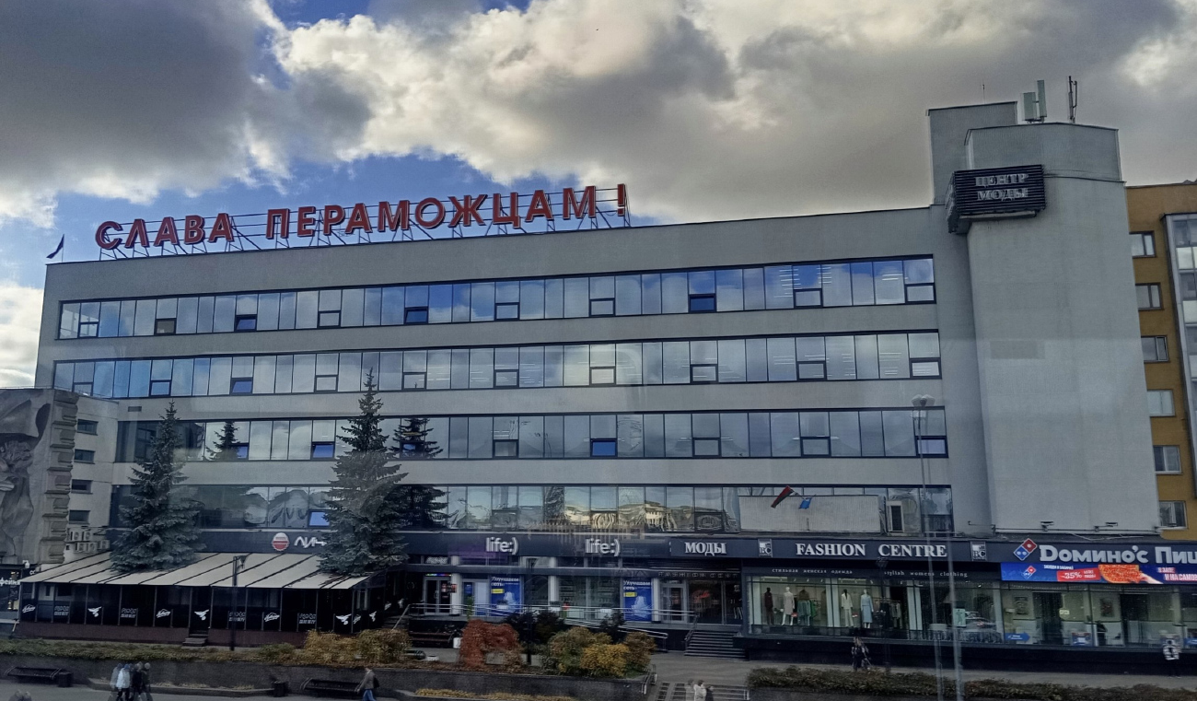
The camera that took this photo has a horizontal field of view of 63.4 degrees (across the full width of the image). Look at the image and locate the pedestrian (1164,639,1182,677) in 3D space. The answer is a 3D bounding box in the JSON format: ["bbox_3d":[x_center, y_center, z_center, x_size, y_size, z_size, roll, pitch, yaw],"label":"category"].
[{"bbox_3d":[25.575,13.685,43.215,0.600,1.690,0.520,-2,-10,13],"label":"pedestrian"}]

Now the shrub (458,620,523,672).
[{"bbox_3d":[-4.634,12.477,41.120,2.400,2.000,1.900,-2,-10,13],"label":"shrub"}]

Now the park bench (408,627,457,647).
[{"bbox_3d":[-8.316,14.468,48.761,2.500,0.950,0.700,-2,-10,13],"label":"park bench"}]

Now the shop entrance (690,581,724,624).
[{"bbox_3d":[5.997,13.982,53.866,1.770,2.298,0.300,-2,-10,13],"label":"shop entrance"}]

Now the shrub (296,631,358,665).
[{"bbox_3d":[-11.955,13.064,42.684,2.400,1.450,1.600,-2,-10,13],"label":"shrub"}]

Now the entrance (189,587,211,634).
[{"bbox_3d":[-20.295,13.232,49.362,1.250,2.370,0.200,-2,-10,13],"label":"entrance"}]

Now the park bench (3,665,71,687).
[{"bbox_3d":[-25.242,14.555,43.449,2.650,0.750,0.750,-2,-10,13],"label":"park bench"}]

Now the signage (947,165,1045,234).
[{"bbox_3d":[20.990,-7.931,51.409,4.210,2.309,3.500,-2,-10,13],"label":"signage"}]

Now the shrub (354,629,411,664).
[{"bbox_3d":[-10.025,13.715,45.269,2.450,1.408,2.000,-2,-10,13],"label":"shrub"}]

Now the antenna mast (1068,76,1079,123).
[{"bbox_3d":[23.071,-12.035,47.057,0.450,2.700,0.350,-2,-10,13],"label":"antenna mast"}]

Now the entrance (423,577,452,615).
[{"bbox_3d":[-9.577,14.564,57.550,1.840,2.158,0.300,-2,-10,13],"label":"entrance"}]

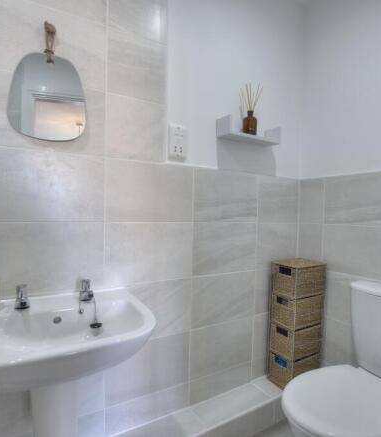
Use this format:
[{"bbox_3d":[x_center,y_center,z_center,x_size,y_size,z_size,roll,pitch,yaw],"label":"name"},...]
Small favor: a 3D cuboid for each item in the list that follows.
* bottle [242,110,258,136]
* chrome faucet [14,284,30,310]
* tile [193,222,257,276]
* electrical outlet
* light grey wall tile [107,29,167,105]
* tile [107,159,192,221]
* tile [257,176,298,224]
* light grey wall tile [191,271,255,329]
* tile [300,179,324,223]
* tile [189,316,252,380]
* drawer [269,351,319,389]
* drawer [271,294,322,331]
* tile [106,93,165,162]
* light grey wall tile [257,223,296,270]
[{"bbox_3d":[0.298,-0.475,1.365,0.067,0.127,0.067,1,1,0],"label":"bottle"},{"bbox_3d":[-0.529,0.249,0.856,0.046,0.073,0.085,1,1,-30],"label":"chrome faucet"},{"bbox_3d":[0.179,0.147,1.380,0.397,0.252,0.010,0,1,-30],"label":"tile"},{"bbox_3d":[-0.056,-0.337,1.223,0.087,0.147,0.012,1,1,-30],"label":"electrical outlet"},{"bbox_3d":[-0.216,-0.618,1.132,0.253,0.252,0.009,0,2,-30],"label":"light grey wall tile"},{"bbox_3d":[-0.162,-0.105,1.179,0.397,0.247,0.010,1,1,-30],"label":"tile"},{"bbox_3d":[0.503,-0.103,1.556,0.338,0.252,0.010,0,1,-30],"label":"tile"},{"bbox_3d":[0.171,0.399,1.390,0.396,0.252,0.009,0,2,-30],"label":"light grey wall tile"},{"bbox_3d":[0.699,-0.097,1.571,0.010,0.247,0.158,1,1,-30],"label":"tile"},{"bbox_3d":[0.167,0.653,1.396,0.396,0.252,0.009,0,2,-30],"label":"tile"},{"bbox_3d":[0.569,0.814,1.505,0.212,0.162,0.165,0,1,-30],"label":"drawer"},{"bbox_3d":[0.585,0.486,1.502,0.238,0.152,0.168,1,1,-30],"label":"drawer"},{"bbox_3d":[-0.221,-0.364,1.138,0.253,0.252,0.009,0,2,-30],"label":"tile"},{"bbox_3d":[0.498,0.153,1.564,0.339,0.247,0.010,1,1,-30],"label":"light grey wall tile"}]

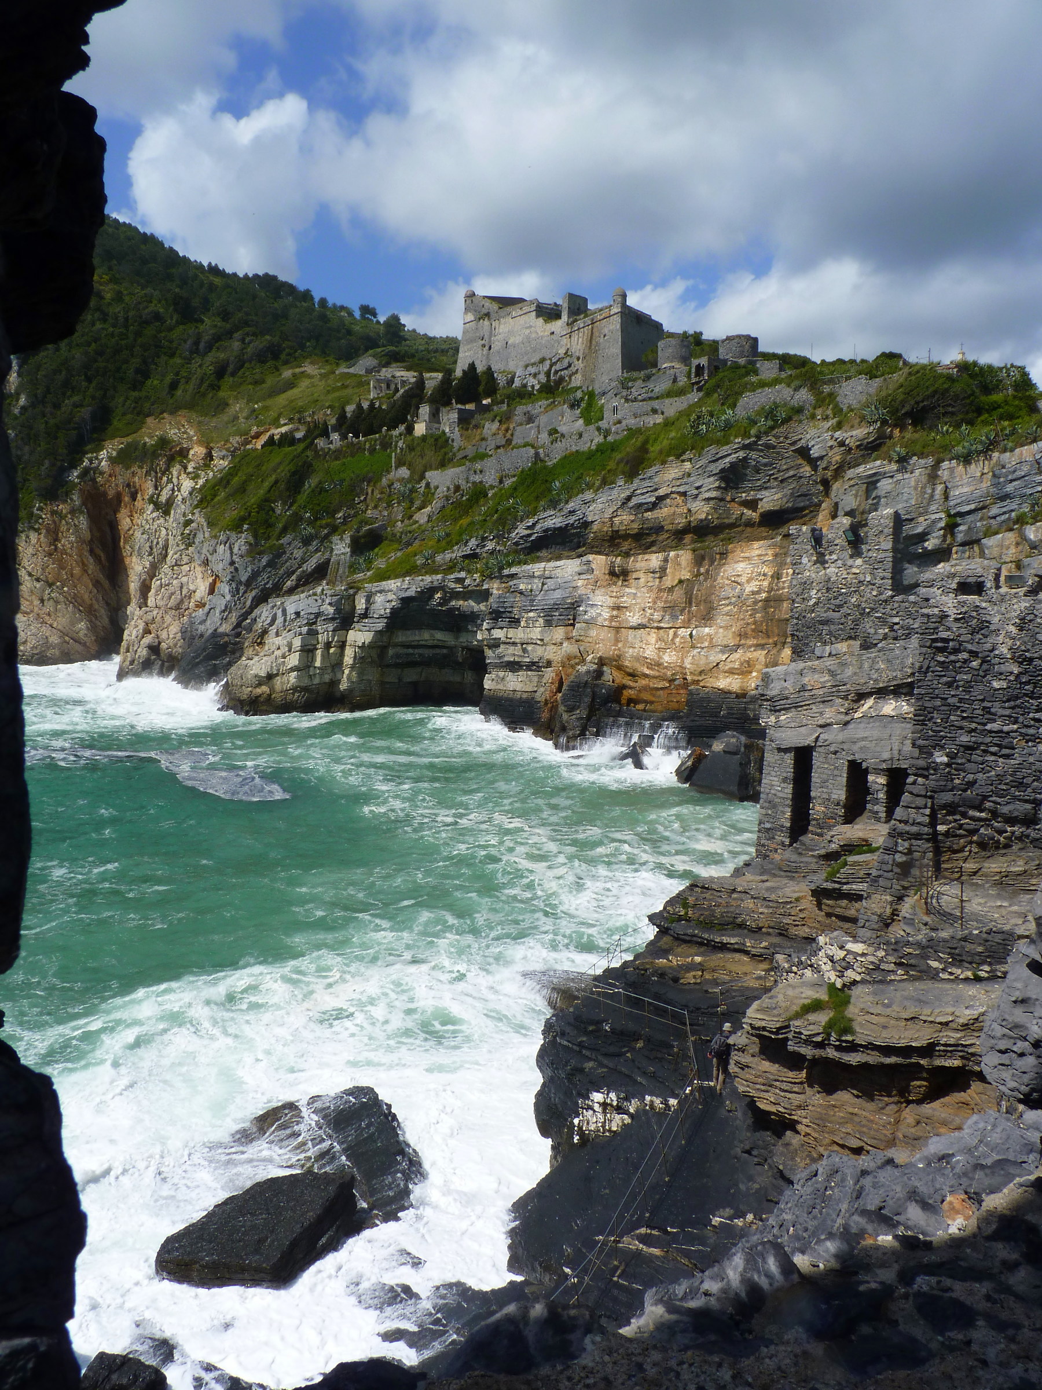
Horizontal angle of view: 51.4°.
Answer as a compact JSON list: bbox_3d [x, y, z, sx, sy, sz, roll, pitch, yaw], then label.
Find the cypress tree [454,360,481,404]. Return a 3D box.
[{"bbox_3d":[-11.043,-64.791,225.000,5.500,9.400,5.300,0,4,0],"label":"cypress tree"}]

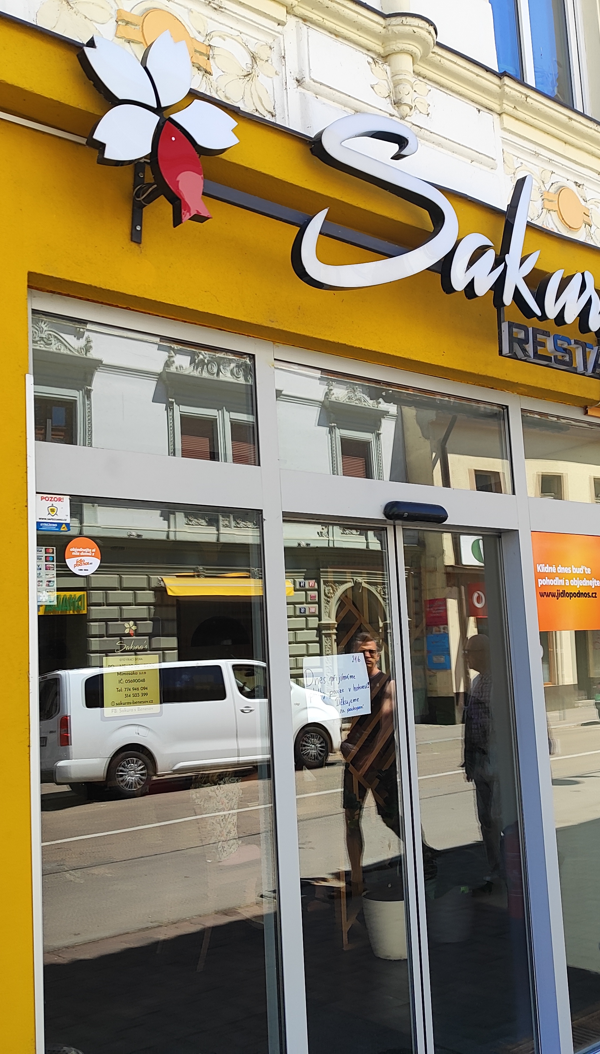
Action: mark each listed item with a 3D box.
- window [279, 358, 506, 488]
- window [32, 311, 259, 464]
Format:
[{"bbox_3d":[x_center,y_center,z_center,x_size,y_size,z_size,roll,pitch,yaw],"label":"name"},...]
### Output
[{"bbox_3d":[0.370,-0.332,3.523,1.190,0.359,0.060,3,-10,-39],"label":"window"},{"bbox_3d":[-0.441,-0.385,2.857,0.759,0.364,0.060,3,-10,-39],"label":"window"}]

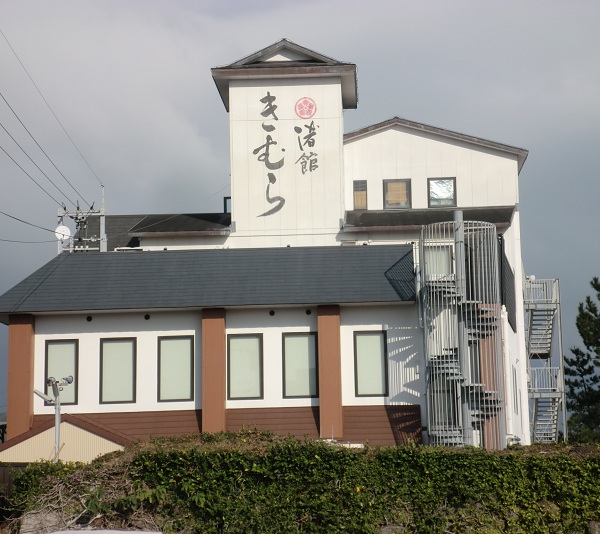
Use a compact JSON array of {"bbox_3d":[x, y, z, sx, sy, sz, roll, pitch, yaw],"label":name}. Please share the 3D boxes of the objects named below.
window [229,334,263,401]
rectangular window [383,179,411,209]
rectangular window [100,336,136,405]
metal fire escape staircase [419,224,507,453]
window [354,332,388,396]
[{"bbox_3d":[-1.909,3.497,52.621,1.265,2.338,0.140,-2,-10,2],"label":"window"},{"bbox_3d":[3.116,-2.319,48.028,0.906,1.011,0.100,-2,-12,3],"label":"rectangular window"},{"bbox_3d":[-6.392,3.646,52.808,1.313,2.338,0.140,-2,-10,2],"label":"rectangular window"},{"bbox_3d":[5.425,2.176,50.323,2.650,8.027,2.650,-2,-10,2],"label":"metal fire escape staircase"},{"bbox_3d":[2.481,3.375,52.434,1.185,2.339,0.140,-2,-10,2],"label":"window"}]

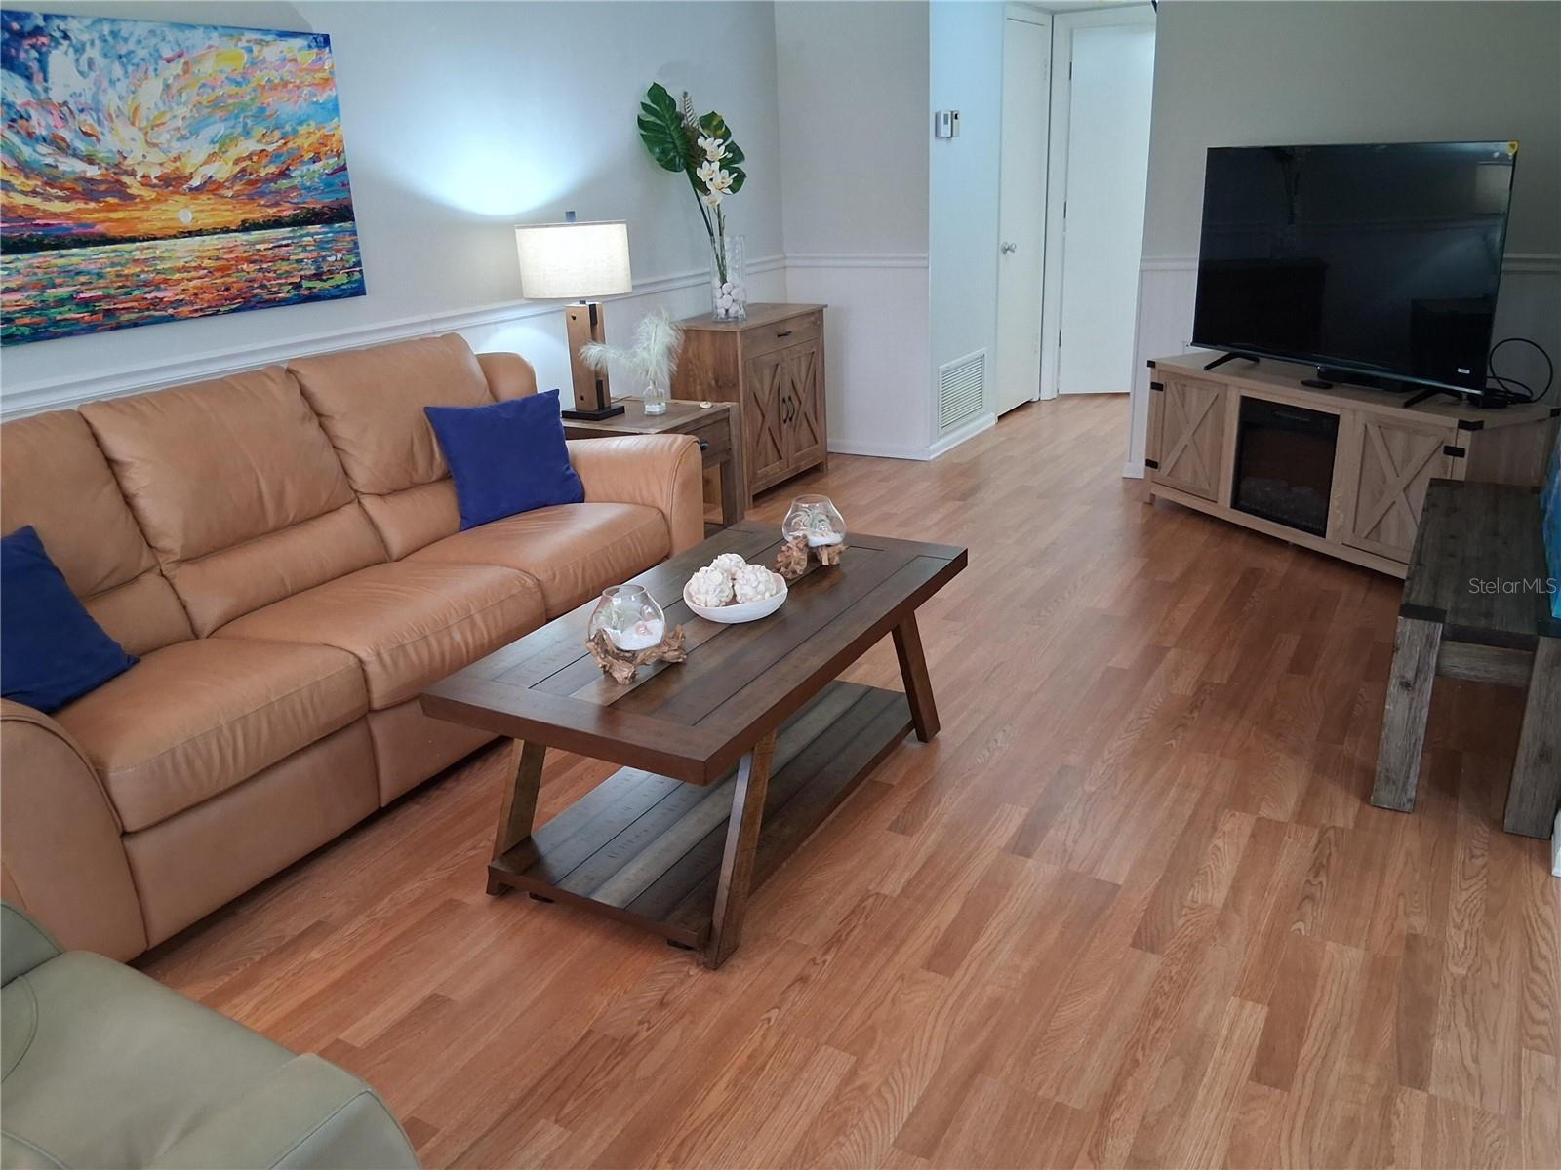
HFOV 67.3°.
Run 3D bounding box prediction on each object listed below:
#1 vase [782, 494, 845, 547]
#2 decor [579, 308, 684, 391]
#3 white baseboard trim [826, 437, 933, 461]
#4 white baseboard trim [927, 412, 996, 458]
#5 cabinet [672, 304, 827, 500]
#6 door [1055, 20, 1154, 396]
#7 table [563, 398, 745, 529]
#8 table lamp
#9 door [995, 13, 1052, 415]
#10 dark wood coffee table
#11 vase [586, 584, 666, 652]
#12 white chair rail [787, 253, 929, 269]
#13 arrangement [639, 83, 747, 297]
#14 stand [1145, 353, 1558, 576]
[{"bbox_3d":[0.082,-0.158,2.879,0.156,0.121,0.156,-2,20,1],"label":"vase"},{"bbox_3d":[-0.540,-0.848,4.237,0.360,0.280,0.200,-5,20,-6],"label":"decor"},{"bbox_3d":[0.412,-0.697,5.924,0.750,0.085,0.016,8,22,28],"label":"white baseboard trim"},{"bbox_3d":[0.971,-0.796,6.248,0.018,0.066,0.895,9,23,30],"label":"white baseboard trim"},{"bbox_3d":[-0.117,-0.844,5.453,0.365,0.795,0.750,9,23,30],"label":"cabinet"},{"bbox_3d":[2.035,-2.111,6.768,0.760,2.030,0.045,4,21,18],"label":"door"},{"bbox_3d":[-0.550,-0.372,4.510,0.620,0.590,0.550,9,23,30],"label":"table"},{"bbox_3d":[-0.714,-0.974,4.282,0.395,0.710,0.395,9,23,30],"label":"table lamp"},{"bbox_3d":[1.336,-1.991,6.567,0.060,2.060,0.670,9,23,30],"label":"door"},{"bbox_3d":[-0.106,0.288,2.633,0.640,0.487,1.215,8,22,28],"label":"dark wood coffee table"},{"bbox_3d":[-0.306,0.065,2.303,0.156,0.121,0.156,-2,20,1],"label":"vase"},{"bbox_3d":[0.374,-1.592,5.755,0.772,0.070,0.028,9,23,30],"label":"white chair rail"},{"bbox_3d":[-0.368,-1.657,4.978,0.440,0.870,0.320,-4,20,-3],"label":"arrangement"},{"bbox_3d":[1.986,-0.458,4.315,0.405,0.590,1.440,-11,21,-21],"label":"stand"}]

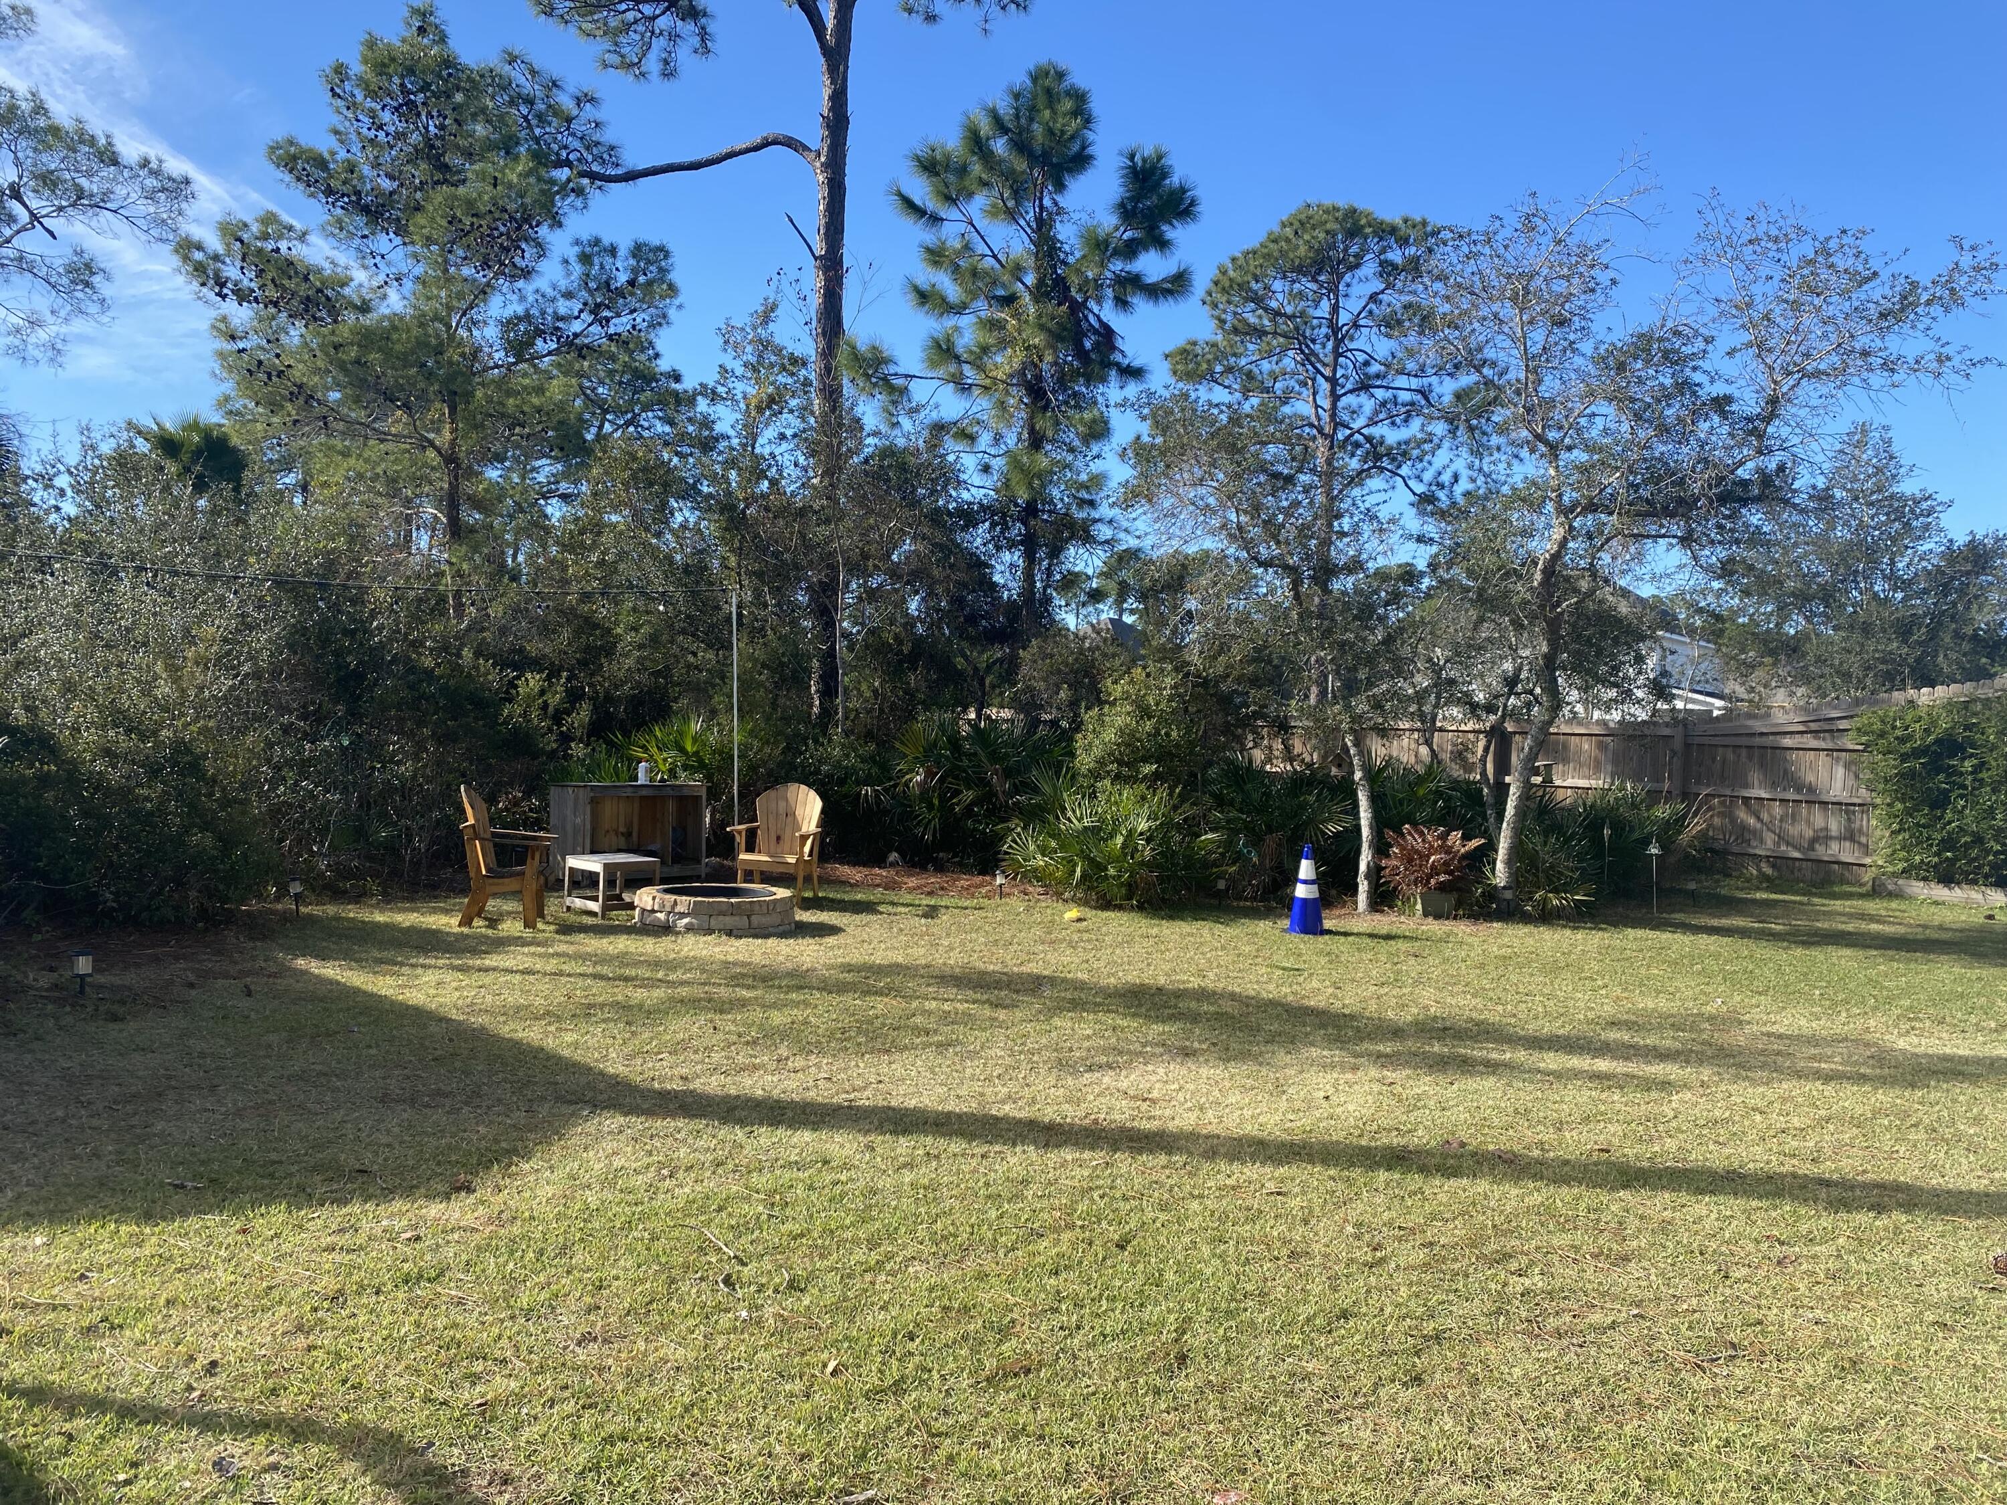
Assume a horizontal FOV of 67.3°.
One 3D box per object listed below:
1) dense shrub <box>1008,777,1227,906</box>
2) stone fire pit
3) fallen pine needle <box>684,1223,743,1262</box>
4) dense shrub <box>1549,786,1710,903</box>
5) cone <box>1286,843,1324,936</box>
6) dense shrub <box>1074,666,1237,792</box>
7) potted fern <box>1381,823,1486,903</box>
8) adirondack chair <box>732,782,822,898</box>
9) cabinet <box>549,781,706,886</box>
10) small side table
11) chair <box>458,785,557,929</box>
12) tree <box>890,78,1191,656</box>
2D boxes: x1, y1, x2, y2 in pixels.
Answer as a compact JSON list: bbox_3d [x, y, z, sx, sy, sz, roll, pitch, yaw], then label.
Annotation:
[{"bbox_3d":[0.962,0.791,13.700,2.000,1.150,1.700,1,0,0],"label":"dense shrub"},{"bbox_3d":[-2.106,1.150,11.000,1.170,0.270,1.170,1,0,0],"label":"stone fire pit"},{"bbox_3d":[-0.768,1.300,4.000,0.050,0.025,0.380,1,0,-36],"label":"fallen pine needle"},{"bbox_3d":[6.342,0.915,15.300,1.550,1.150,1.400,1,0,0],"label":"dense shrub"},{"bbox_3d":[2.299,1.033,11.450,0.350,0.710,0.350,1,0,0],"label":"cone"},{"bbox_3d":[1.480,0.150,14.900,1.650,2.000,1.600,1,0,0],"label":"dense shrub"},{"bbox_3d":[3.556,0.982,12.500,0.840,0.760,0.820,1,0,0],"label":"potted fern"},{"bbox_3d":[-1.925,0.775,12.850,0.680,0.980,0.700,1,0,18],"label":"adirondack chair"},{"bbox_3d":[-3.660,0.785,14.700,0.680,0.940,1.340,0,-1,44],"label":"cabinet"},{"bbox_3d":[-3.090,1.047,11.850,0.480,0.450,0.620,1,-1,-40],"label":"small side table"},{"bbox_3d":[-3.538,0.745,10.850,0.660,0.990,0.670,1,0,-3],"label":"chair"},{"bbox_3d":[0.550,-4.200,21.000,4.500,11.000,4.300,1,0,0],"label":"tree"}]

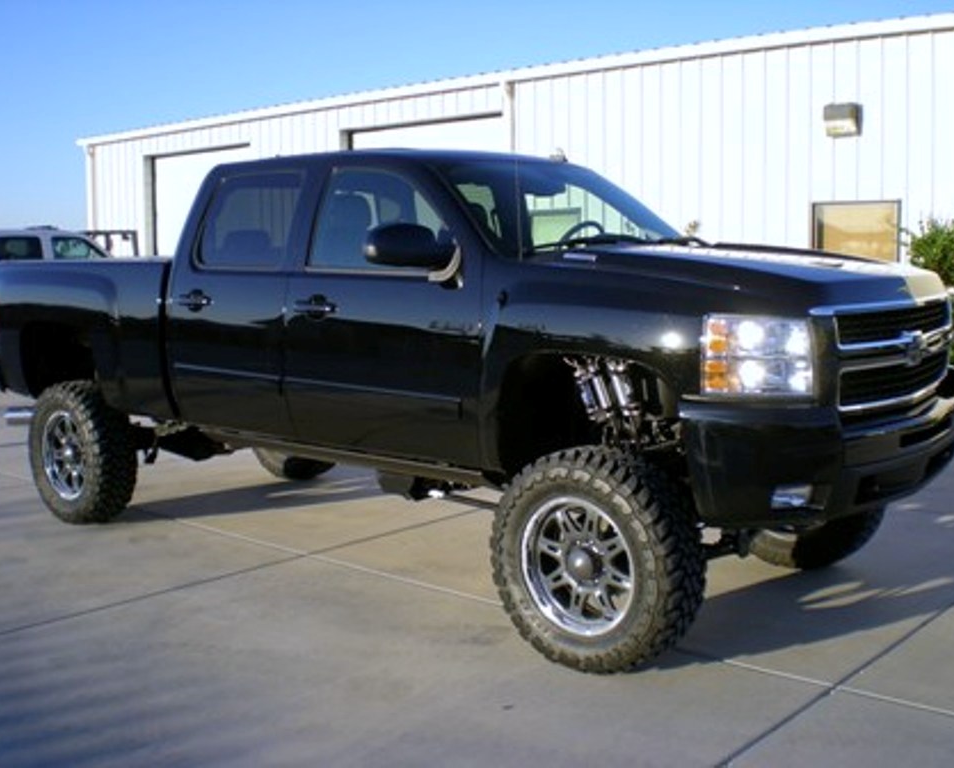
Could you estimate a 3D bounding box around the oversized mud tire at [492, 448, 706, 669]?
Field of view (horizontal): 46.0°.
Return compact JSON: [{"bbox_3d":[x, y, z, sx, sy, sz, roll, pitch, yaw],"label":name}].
[{"bbox_3d":[0.466,0.693,4.446,0.860,0.860,0.320,5,9,41],"label":"oversized mud tire"}]

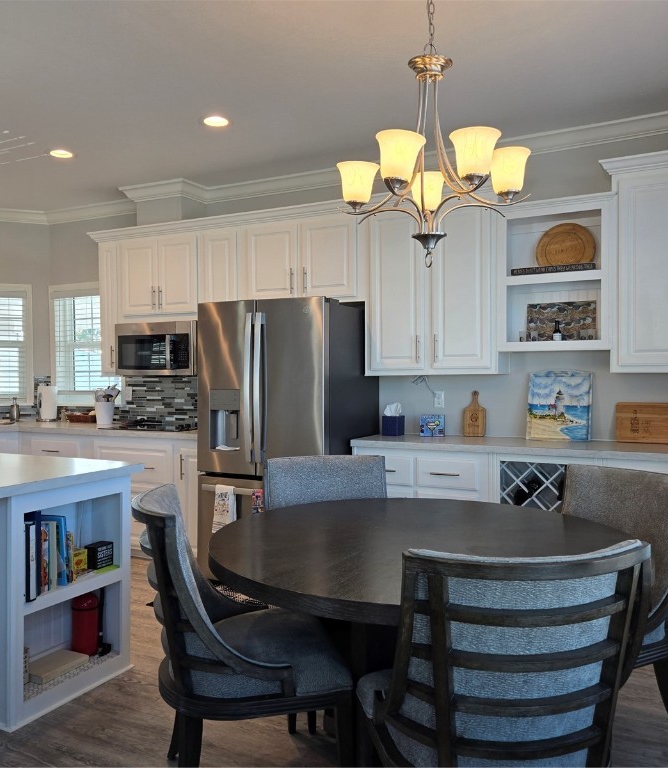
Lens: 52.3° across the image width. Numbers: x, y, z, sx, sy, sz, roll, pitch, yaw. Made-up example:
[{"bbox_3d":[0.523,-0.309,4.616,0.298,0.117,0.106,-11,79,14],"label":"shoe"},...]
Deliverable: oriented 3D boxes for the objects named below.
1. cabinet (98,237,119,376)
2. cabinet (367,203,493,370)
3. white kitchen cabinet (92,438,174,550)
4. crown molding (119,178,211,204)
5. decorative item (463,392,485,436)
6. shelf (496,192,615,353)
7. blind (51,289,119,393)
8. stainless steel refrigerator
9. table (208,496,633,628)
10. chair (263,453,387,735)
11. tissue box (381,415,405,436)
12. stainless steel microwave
[{"bbox_3d":[-1.700,-0.595,5.486,0.202,1.056,0.313,0,1,29],"label":"cabinet"},{"bbox_3d":[0.653,-0.574,4.299,0.856,1.032,0.320,0,0,28],"label":"cabinet"},{"bbox_3d":[-1.305,0.815,5.145,0.790,0.860,0.625,0,0,28],"label":"white kitchen cabinet"},{"bbox_3d":[-1.284,-1.446,5.255,0.580,0.100,0.425,0,0,28],"label":"crown molding"},{"bbox_3d":[0.889,0.193,4.306,0.146,0.290,0.025,0,-5,28],"label":"decorative item"},{"bbox_3d":[1.273,-0.598,3.870,0.597,0.829,0.323,0,1,29],"label":"shelf"},{"bbox_3d":[-2.140,-0.376,5.893,0.798,0.914,0.061,0,1,29],"label":"blind"},{"bbox_3d":[-0.287,0.374,4.391,0.918,1.778,0.788,0,1,29],"label":"stainless steel refrigerator"},{"bbox_3d":[0.292,0.884,2.255,1.400,0.760,1.400,0,0,28],"label":"table"},{"bbox_3d":[0.022,0.804,2.930,0.590,0.920,0.670,0,0,-17],"label":"chair"},{"bbox_3d":[0.385,0.268,4.408,0.113,0.129,0.113,0,1,29],"label":"tissue box"},{"bbox_3d":[-1.258,-0.264,5.216,0.763,0.391,0.399,0,1,29],"label":"stainless steel microwave"}]

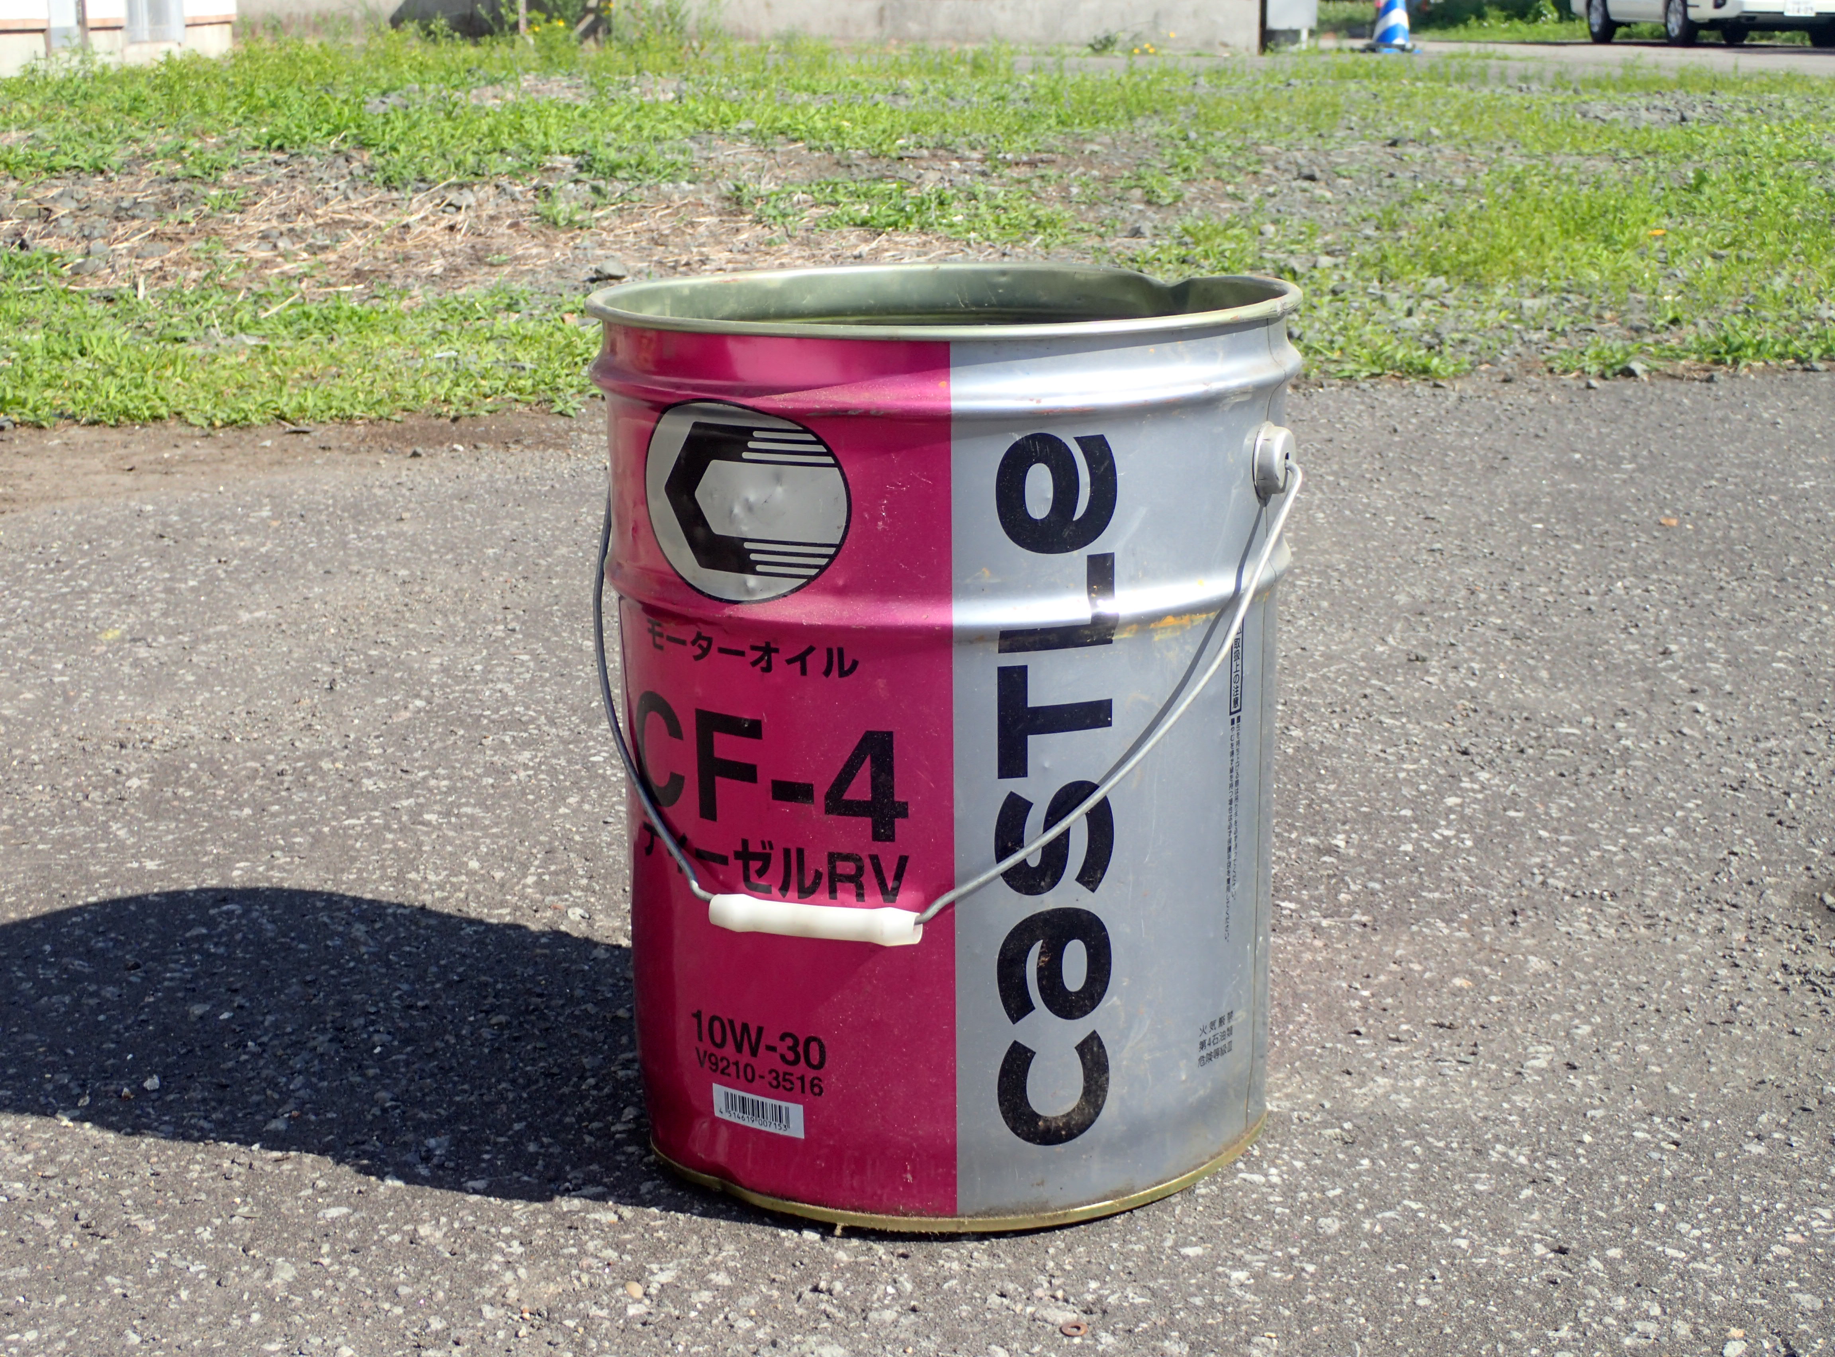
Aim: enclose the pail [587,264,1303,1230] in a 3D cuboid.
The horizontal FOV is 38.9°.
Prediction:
[{"bbox_3d":[0.013,0.015,1.133,0.316,0.363,0.312,-1,13,0],"label":"pail"}]

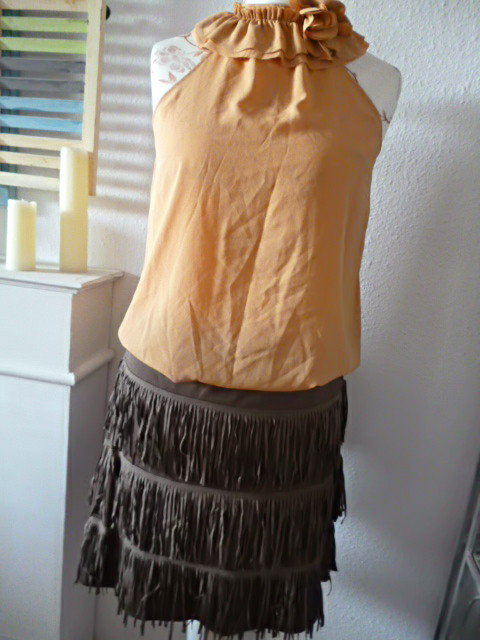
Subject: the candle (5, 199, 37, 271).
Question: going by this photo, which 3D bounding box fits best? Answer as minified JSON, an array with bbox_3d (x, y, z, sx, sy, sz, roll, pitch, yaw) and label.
[{"bbox_3d":[-0.490,-0.190,1.162,0.062,0.149,0.062,1,16,-23],"label":"candle"}]

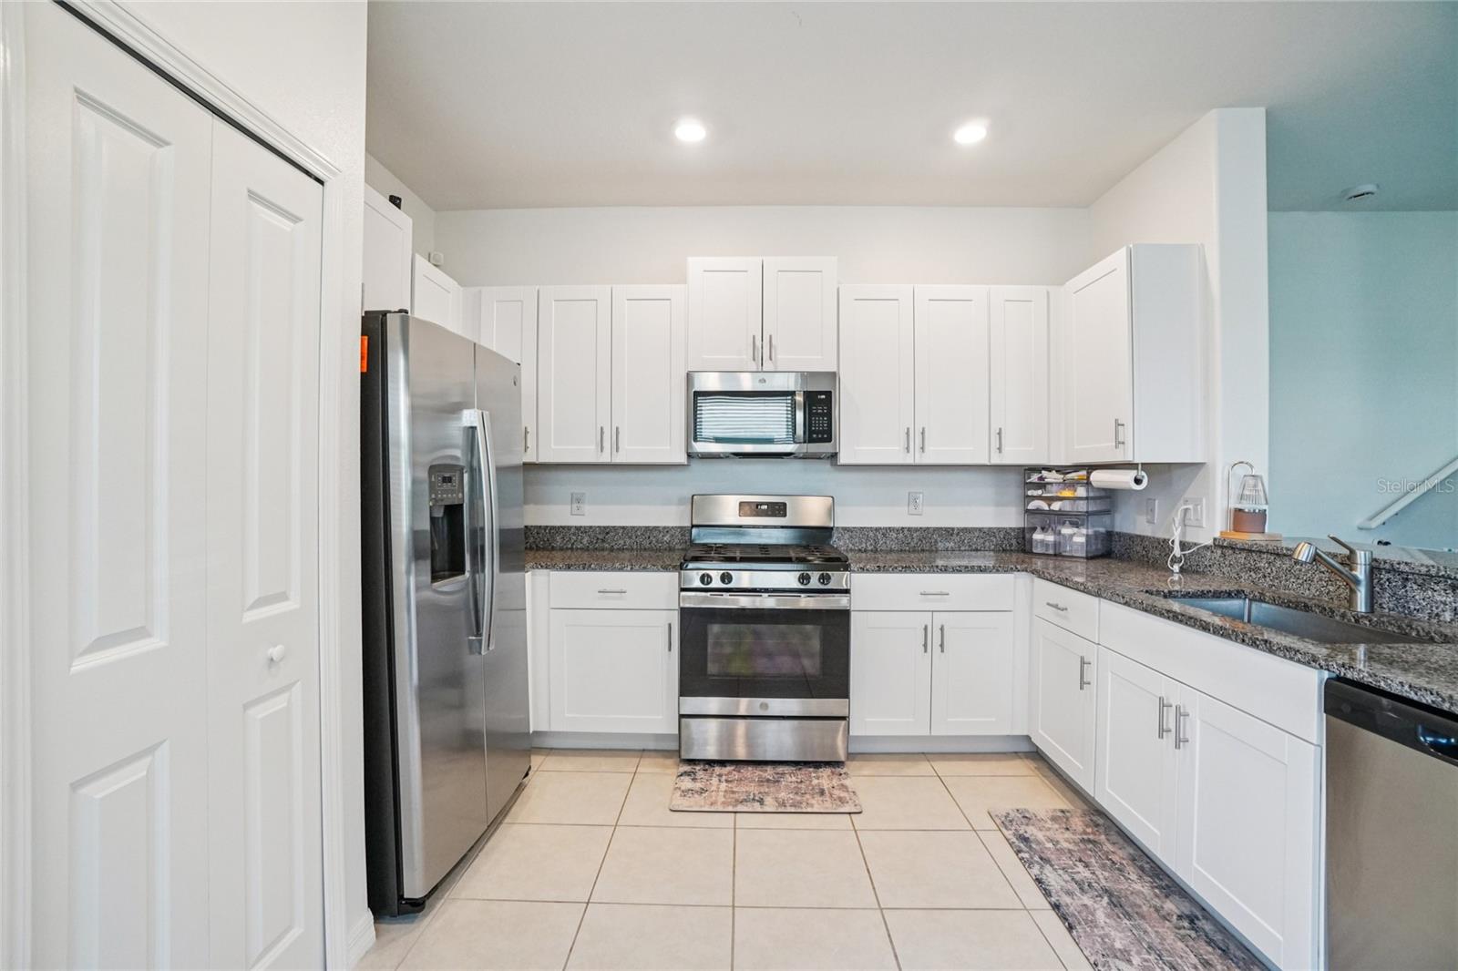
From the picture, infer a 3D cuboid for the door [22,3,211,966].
[{"bbox_3d":[-1.079,0.264,1.081,0.035,2.015,0.318,0,0,1],"label":"door"}]

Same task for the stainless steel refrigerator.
[{"bbox_3d":[-1.270,0.387,2.242,0.840,1.782,0.900,0,0,1],"label":"stainless steel refrigerator"}]

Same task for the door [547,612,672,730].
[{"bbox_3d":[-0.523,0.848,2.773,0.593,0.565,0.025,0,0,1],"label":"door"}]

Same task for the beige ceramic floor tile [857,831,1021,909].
[{"bbox_3d":[0.686,1.284,2.042,0.444,0.010,0.430,0,0,1],"label":"beige ceramic floor tile"}]

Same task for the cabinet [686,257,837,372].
[{"bbox_3d":[0.177,-0.873,3.253,0.764,0.580,0.335,0,0,1],"label":"cabinet"}]

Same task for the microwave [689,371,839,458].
[{"bbox_3d":[0.172,-0.362,3.265,0.757,0.420,0.400,0,0,1],"label":"microwave"}]

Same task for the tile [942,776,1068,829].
[{"bbox_3d":[1.140,1.285,2.454,0.446,0.010,0.426,0,0,1],"label":"tile"}]

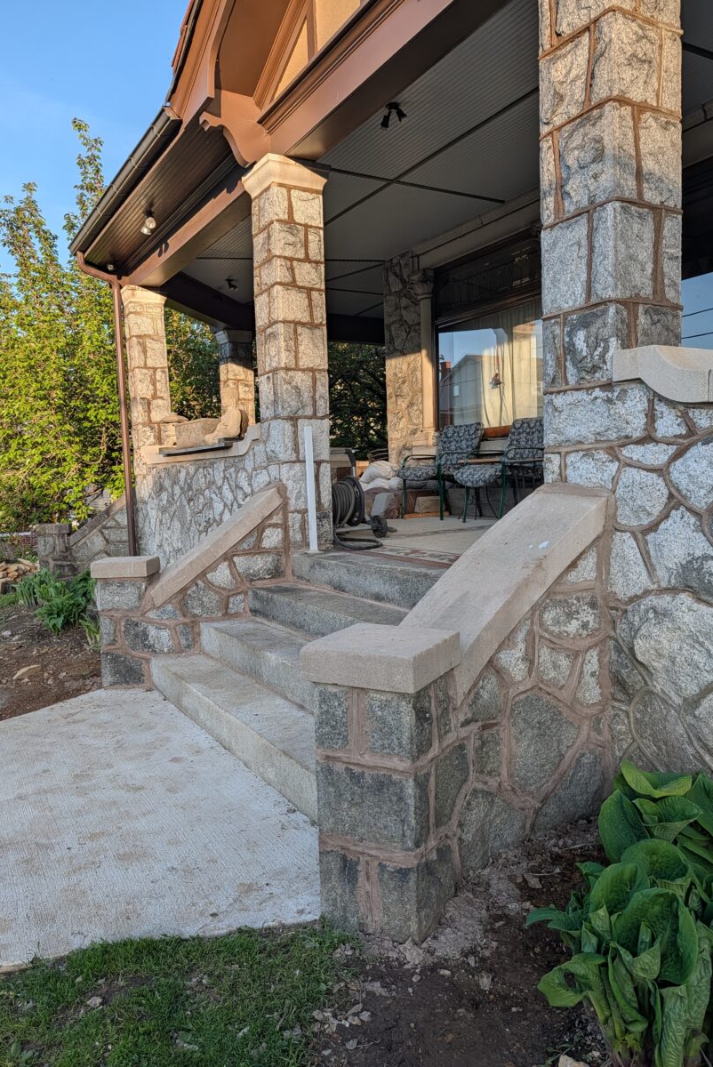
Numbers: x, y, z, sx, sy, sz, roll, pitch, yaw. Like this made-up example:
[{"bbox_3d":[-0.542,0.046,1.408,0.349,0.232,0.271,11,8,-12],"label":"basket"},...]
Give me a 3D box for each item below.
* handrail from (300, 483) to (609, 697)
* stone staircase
[{"bbox_3d":[0.392,0.196,2.644,1.377,0.662,0.501,-8,7,-44],"label":"handrail"},{"bbox_3d":[-0.142,0.620,4.079,1.334,0.796,2.484,-6,6,-31],"label":"stone staircase"}]

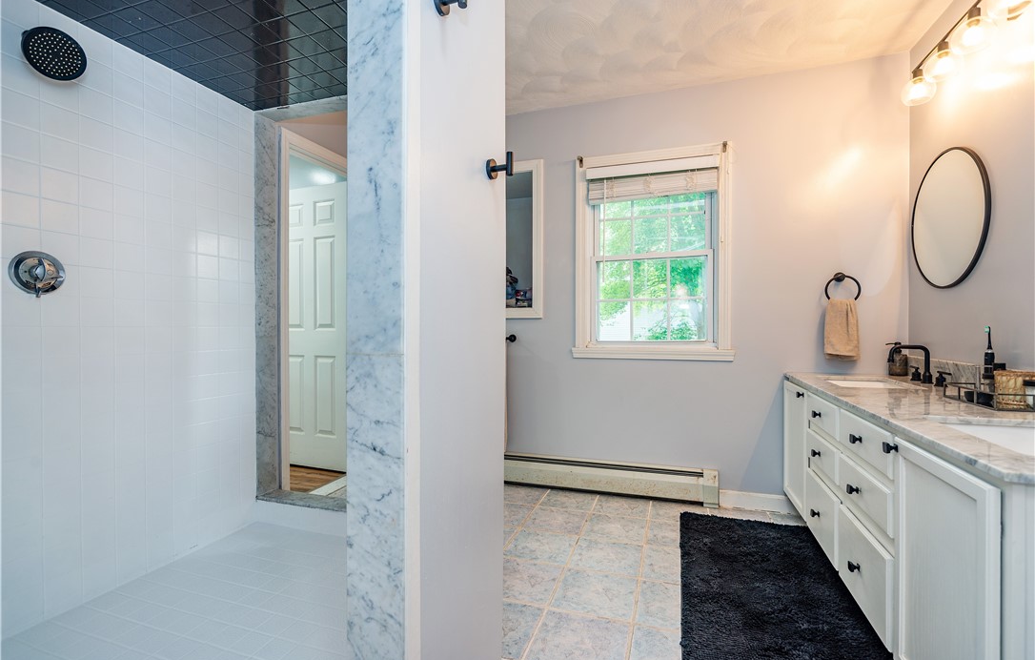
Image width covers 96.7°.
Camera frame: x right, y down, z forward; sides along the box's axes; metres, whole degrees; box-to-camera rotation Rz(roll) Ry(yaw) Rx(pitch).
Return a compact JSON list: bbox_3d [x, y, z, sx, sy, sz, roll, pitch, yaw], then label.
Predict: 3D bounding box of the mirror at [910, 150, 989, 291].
[{"bbox_3d":[1.884,-0.475,2.022,0.024,0.587,0.587,0,0,19],"label":"mirror"}]

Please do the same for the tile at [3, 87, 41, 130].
[{"bbox_3d":[-1.665,-0.737,1.534,0.008,0.110,0.109,0,0,19],"label":"tile"}]

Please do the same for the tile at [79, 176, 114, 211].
[{"bbox_3d":[-1.580,-0.508,1.726,0.008,0.108,0.108,0,0,19],"label":"tile"}]

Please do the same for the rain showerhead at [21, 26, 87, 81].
[{"bbox_3d":[-1.479,-0.885,1.461,0.065,0.152,0.152,37,16,21],"label":"rain showerhead"}]

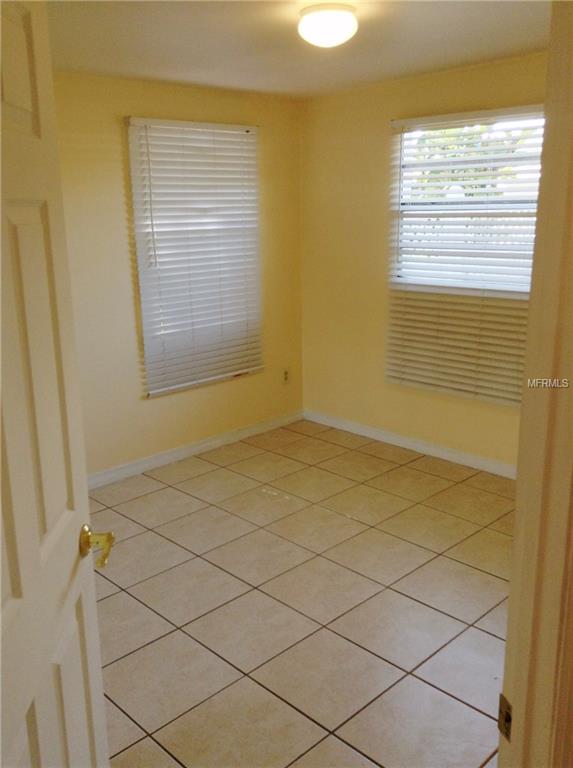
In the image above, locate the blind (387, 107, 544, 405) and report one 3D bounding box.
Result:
[{"bbox_3d":[1.012,-0.710,4.230,0.060,1.604,1.013,-15,21,-42],"label":"blind"}]

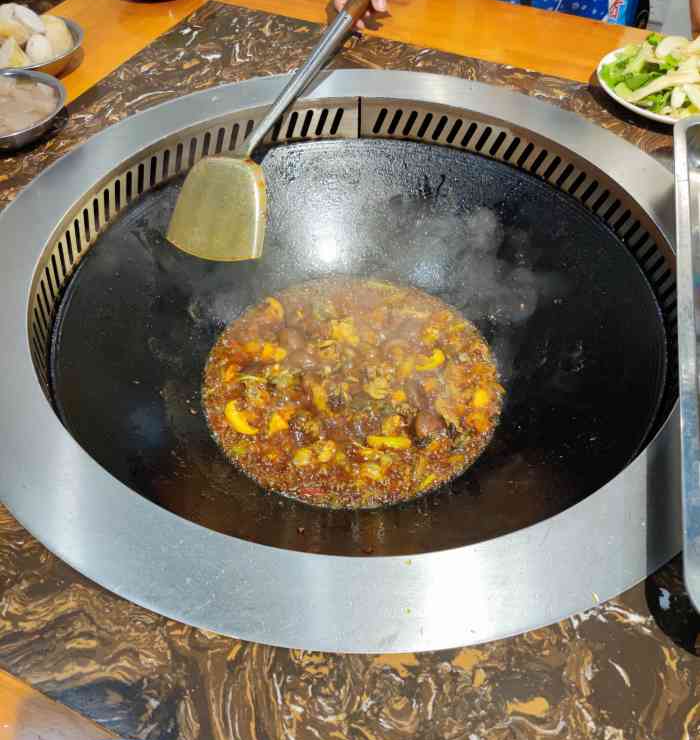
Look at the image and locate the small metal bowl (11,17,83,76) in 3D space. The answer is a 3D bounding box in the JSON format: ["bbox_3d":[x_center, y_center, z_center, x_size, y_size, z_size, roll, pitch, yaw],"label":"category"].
[{"bbox_3d":[-0.418,-0.405,0.897,0.153,0.045,0.153,0,50,0],"label":"small metal bowl"}]

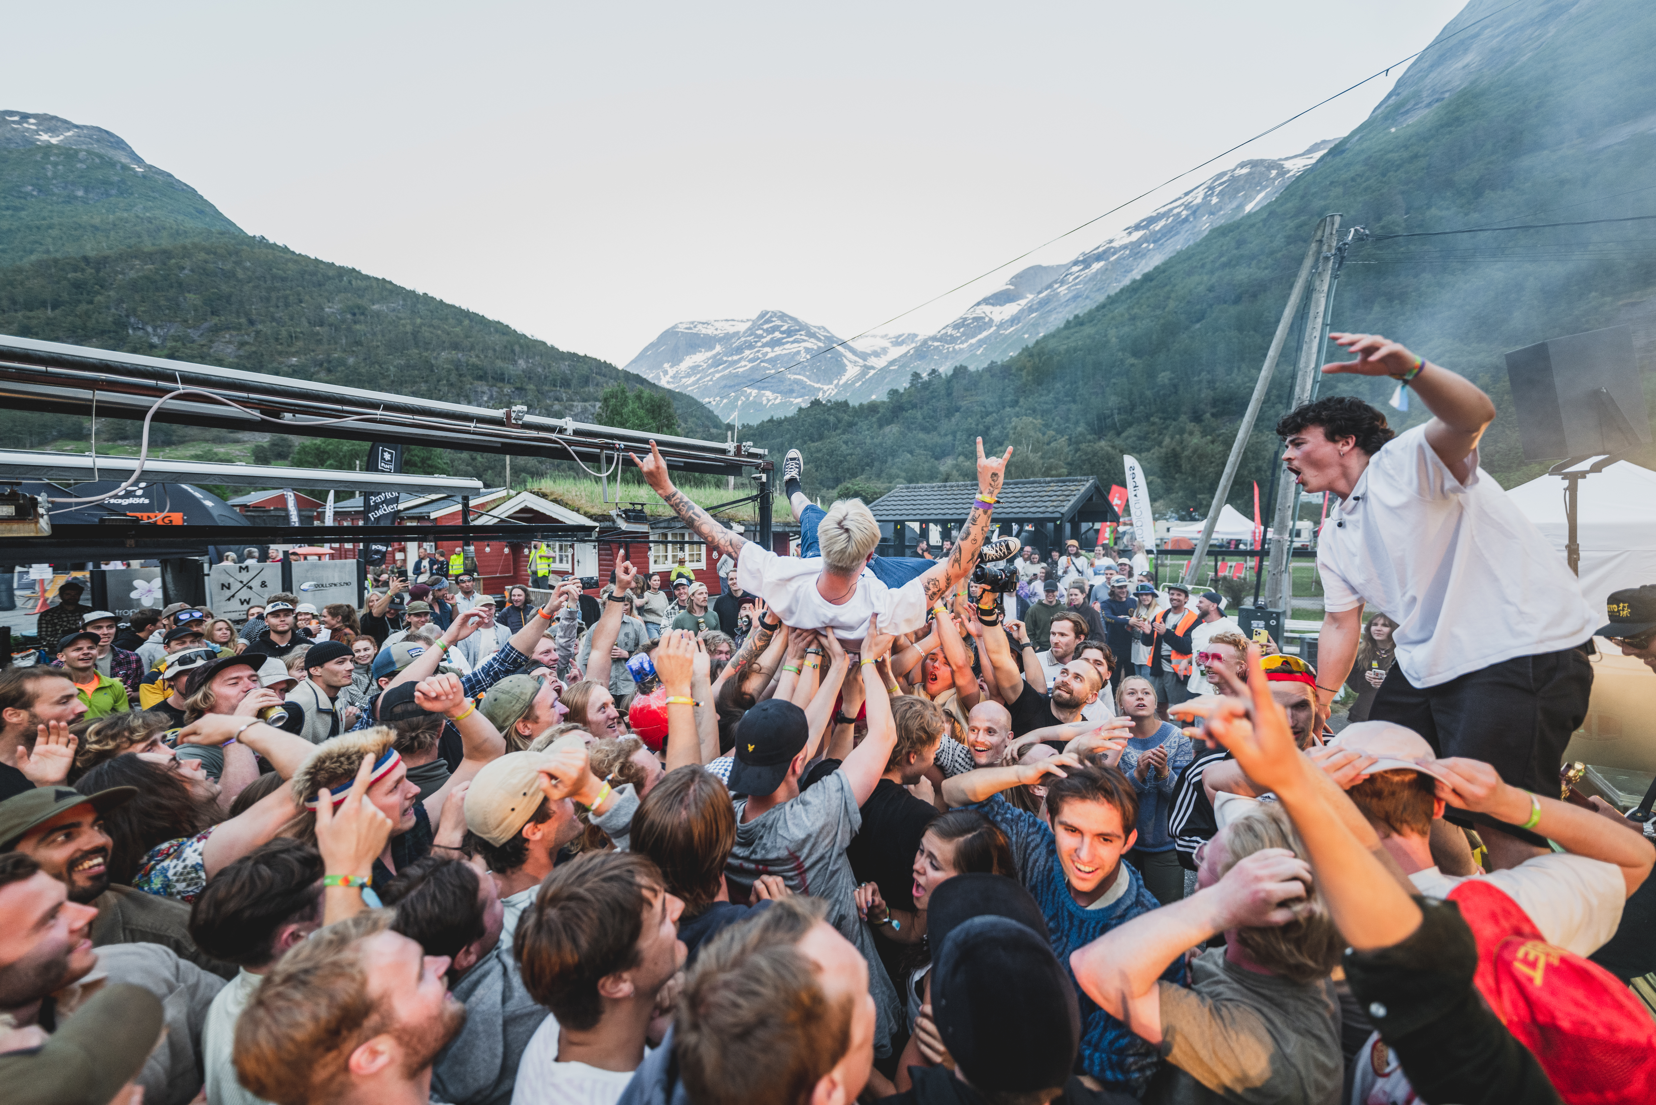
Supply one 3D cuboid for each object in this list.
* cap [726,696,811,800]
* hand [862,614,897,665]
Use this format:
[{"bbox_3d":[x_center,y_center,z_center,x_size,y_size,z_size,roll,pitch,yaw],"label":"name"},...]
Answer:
[{"bbox_3d":[-0.151,0.493,1.620,0.180,0.150,0.250,13,31,9],"label":"cap"},{"bbox_3d":[0.150,0.250,1.870,0.100,0.150,0.090,2,-7,32],"label":"hand"}]

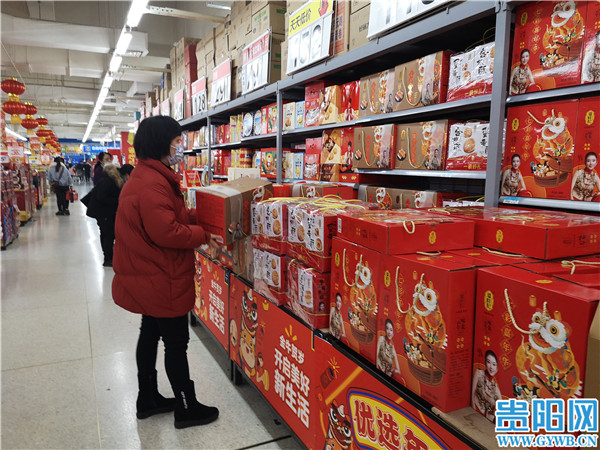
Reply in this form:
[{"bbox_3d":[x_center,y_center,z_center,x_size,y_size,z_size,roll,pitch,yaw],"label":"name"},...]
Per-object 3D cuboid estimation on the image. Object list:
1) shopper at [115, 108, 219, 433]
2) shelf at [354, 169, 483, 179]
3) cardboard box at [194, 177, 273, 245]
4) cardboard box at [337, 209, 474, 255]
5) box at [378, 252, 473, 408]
[{"bbox_3d":[-0.695,0.259,2.478,0.560,1.625,0.520,-3,7,-26],"label":"shopper"},{"bbox_3d":[0.851,-0.301,2.750,0.460,0.035,1.170,-3,7,-26],"label":"shelf"},{"bbox_3d":[-0.356,-0.087,2.647,0.200,0.261,0.410,15,23,31],"label":"cardboard box"},{"bbox_3d":[0.377,0.023,1.754,0.350,0.097,0.370,-2,7,-23],"label":"cardboard box"},{"bbox_3d":[0.391,0.309,1.471,0.108,0.400,0.335,-3,7,-25],"label":"box"}]

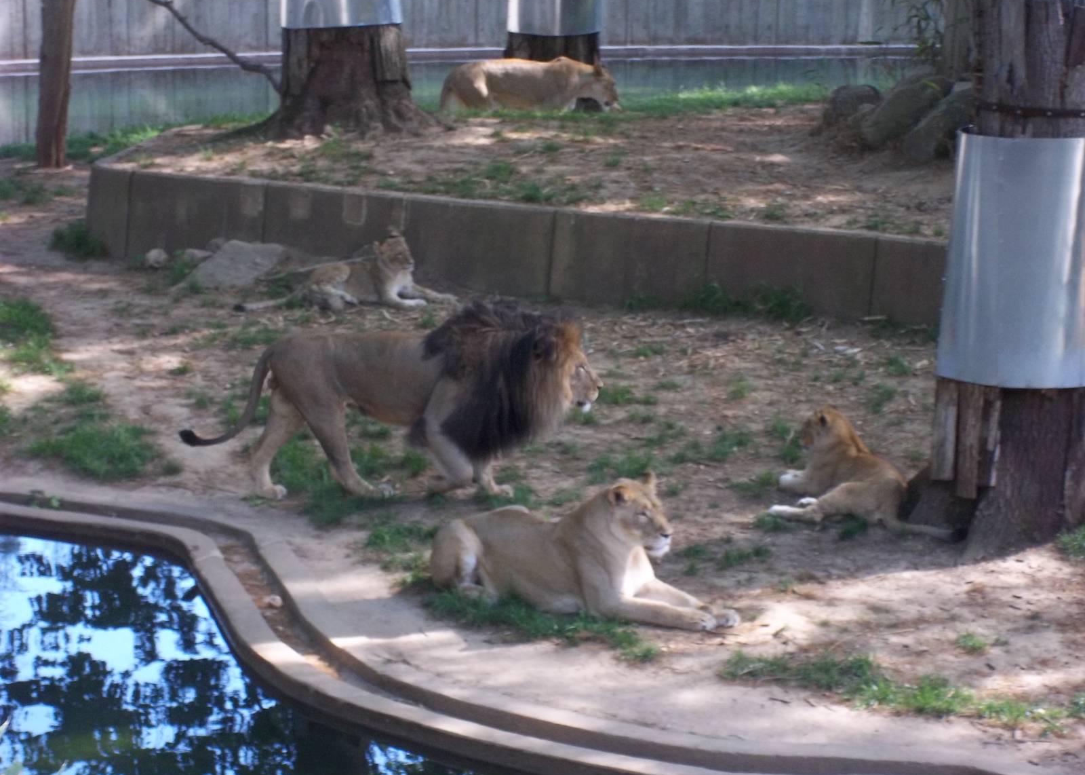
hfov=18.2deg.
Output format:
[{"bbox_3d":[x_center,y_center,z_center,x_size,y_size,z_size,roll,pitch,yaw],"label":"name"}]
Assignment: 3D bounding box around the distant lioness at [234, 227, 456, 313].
[{"bbox_3d":[-1.560,-0.953,26.913,1.720,0.600,0.580,2,11,10],"label":"distant lioness"}]

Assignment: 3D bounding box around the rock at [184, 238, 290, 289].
[{"bbox_3d":[-2.540,-1.054,28.217,0.880,0.300,0.720,0,11,0],"label":"rock"}]

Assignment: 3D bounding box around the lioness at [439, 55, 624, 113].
[{"bbox_3d":[-0.120,-2.627,31.070,1.650,0.760,0.420,0,11,0],"label":"lioness"}]

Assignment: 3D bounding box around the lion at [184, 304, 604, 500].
[{"bbox_3d":[-0.831,0.054,18.282,2.280,1.050,0.500,0,11,0],"label":"lion"}]

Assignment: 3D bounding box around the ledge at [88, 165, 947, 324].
[{"bbox_3d":[-0.300,-1.191,27.852,8.350,0.710,0.350,6,13,29],"label":"ledge"}]

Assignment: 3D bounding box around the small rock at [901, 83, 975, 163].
[{"bbox_3d":[3.067,-2.066,26.034,0.660,0.570,0.550,0,11,0],"label":"small rock"}]

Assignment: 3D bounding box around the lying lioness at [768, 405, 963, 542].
[{"bbox_3d":[1.666,0.414,17.527,1.050,0.480,0.550,9,15,39],"label":"lying lioness"}]

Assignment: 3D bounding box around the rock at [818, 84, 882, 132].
[{"bbox_3d":[2.670,-2.420,29.378,0.550,0.400,0.450,0,11,0],"label":"rock"}]

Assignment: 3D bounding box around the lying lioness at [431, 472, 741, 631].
[{"bbox_3d":[0.195,0.706,15.985,1.400,0.670,0.500,5,12,24],"label":"lying lioness"}]

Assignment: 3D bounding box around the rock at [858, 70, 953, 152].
[{"bbox_3d":[2.857,-2.199,26.697,0.770,0.570,0.550,0,11,0],"label":"rock"}]

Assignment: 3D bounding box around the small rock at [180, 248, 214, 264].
[{"bbox_3d":[-2.970,-1.161,29.215,0.300,0.130,0.200,0,11,0],"label":"small rock"}]

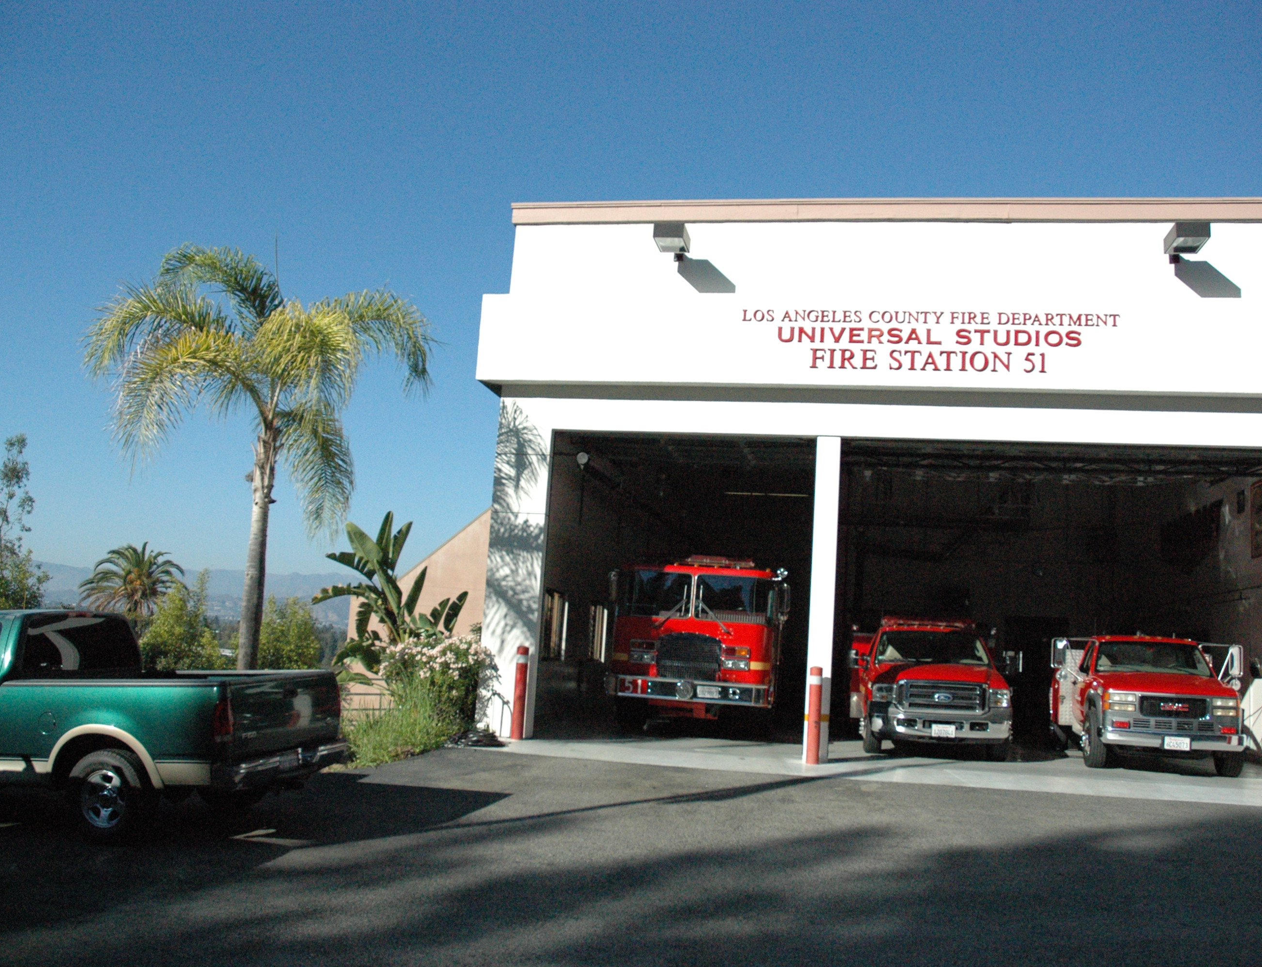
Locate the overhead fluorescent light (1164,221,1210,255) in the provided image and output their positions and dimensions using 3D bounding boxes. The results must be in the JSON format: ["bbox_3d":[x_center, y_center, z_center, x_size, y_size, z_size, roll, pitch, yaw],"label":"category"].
[{"bbox_3d":[6.460,-2.850,12.650,0.390,0.170,0.520,2,-9,11],"label":"overhead fluorescent light"}]

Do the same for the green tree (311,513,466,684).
[{"bbox_3d":[-3.440,1.850,15.600,2.200,3.000,2.000,2,-9,11],"label":"green tree"}]

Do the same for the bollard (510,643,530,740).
[{"bbox_3d":[-1.510,2.850,14.800,0.170,1.240,0.170,2,-9,11],"label":"bollard"}]

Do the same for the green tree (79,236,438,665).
[{"bbox_3d":[-4.860,0.150,14.250,4.500,6.700,4.400,2,-9,11],"label":"green tree"}]

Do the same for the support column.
[{"bbox_3d":[2.540,1.540,14.450,0.310,4.280,0.330,2,-9,11],"label":"support column"}]

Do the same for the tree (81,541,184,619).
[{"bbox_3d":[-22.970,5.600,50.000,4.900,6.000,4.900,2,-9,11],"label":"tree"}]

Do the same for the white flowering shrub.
[{"bbox_3d":[-2.640,2.600,14.600,1.650,1.450,1.500,2,-9,11],"label":"white flowering shrub"}]

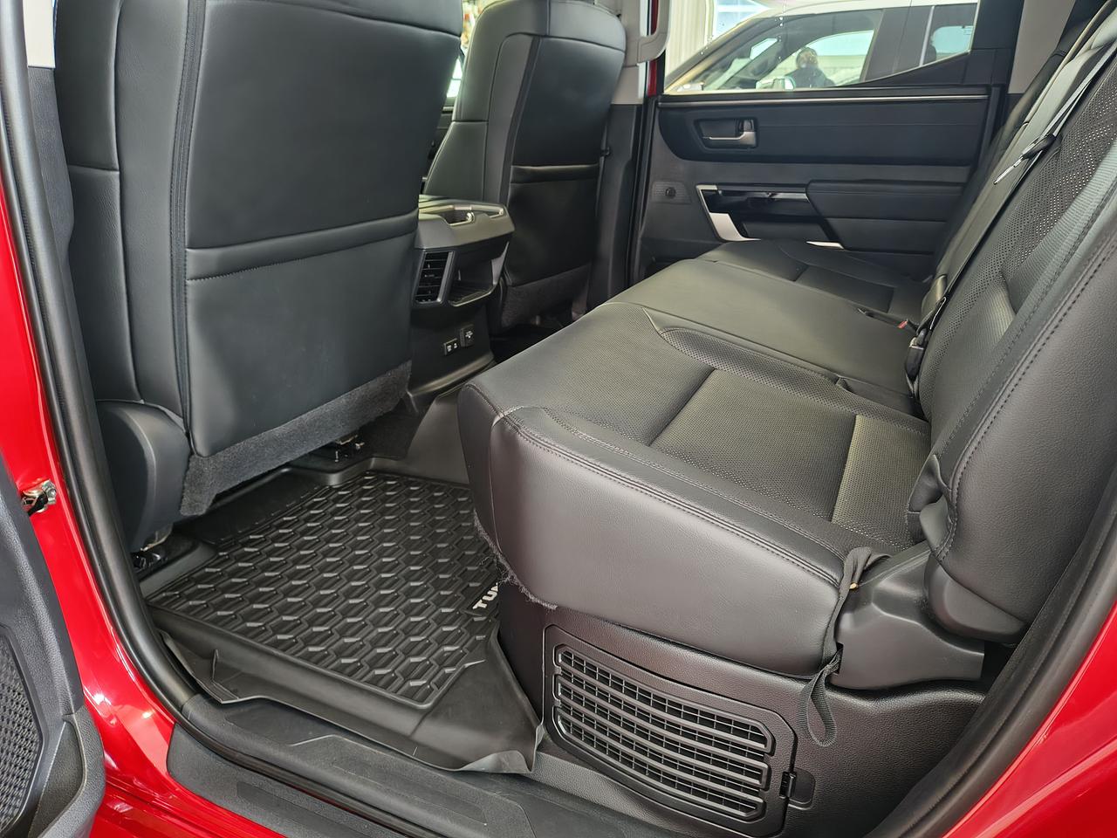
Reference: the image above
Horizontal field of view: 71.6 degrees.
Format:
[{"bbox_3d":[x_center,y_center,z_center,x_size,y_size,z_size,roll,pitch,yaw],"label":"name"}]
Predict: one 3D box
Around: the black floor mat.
[{"bbox_3d":[-0.274,0.217,1.253,0.546,0.032,0.565,10,22,25],"label":"black floor mat"}]

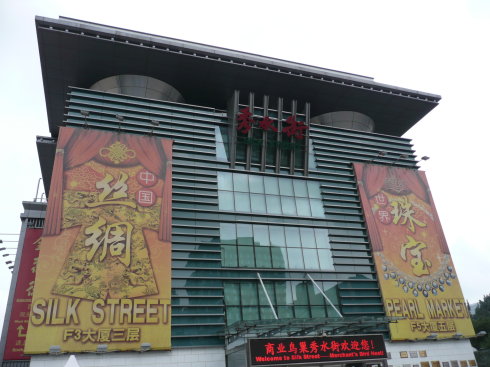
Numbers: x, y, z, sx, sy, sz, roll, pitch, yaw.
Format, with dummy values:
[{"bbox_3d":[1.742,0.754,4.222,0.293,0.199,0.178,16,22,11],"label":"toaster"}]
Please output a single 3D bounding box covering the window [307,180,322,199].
[{"bbox_3d":[6.080,0.590,34.508,1.272,1.644,0.100,6,-28,-19],"label":"window"}]

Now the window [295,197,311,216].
[{"bbox_3d":[4.548,1.850,31.082,1.225,1.587,0.100,6,-28,-19],"label":"window"}]

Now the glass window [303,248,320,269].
[{"bbox_3d":[4.997,5.703,30.084,1.261,1.609,0.100,6,-28,-19],"label":"glass window"}]

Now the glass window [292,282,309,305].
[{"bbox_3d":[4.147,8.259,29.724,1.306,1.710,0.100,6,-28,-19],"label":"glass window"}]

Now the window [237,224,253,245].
[{"bbox_3d":[-0.017,3.468,27.325,1.198,1.640,0.100,5,-28,-19],"label":"window"}]

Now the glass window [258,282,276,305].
[{"bbox_3d":[1.507,7.482,26.838,1.225,1.587,0.100,6,-28,-19],"label":"glass window"}]

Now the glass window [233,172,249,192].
[{"bbox_3d":[-0.262,-0.018,30.137,1.225,1.587,0.100,6,-28,-19],"label":"glass window"}]

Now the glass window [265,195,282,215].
[{"bbox_3d":[2.259,1.649,31.128,1.261,1.611,0.100,6,-28,-19],"label":"glass window"}]

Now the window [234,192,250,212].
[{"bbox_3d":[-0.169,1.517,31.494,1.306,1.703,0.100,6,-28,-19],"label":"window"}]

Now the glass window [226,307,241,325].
[{"bbox_3d":[-0.764,8.324,24.498,1.176,1.476,0.100,5,-28,-19],"label":"glass window"}]

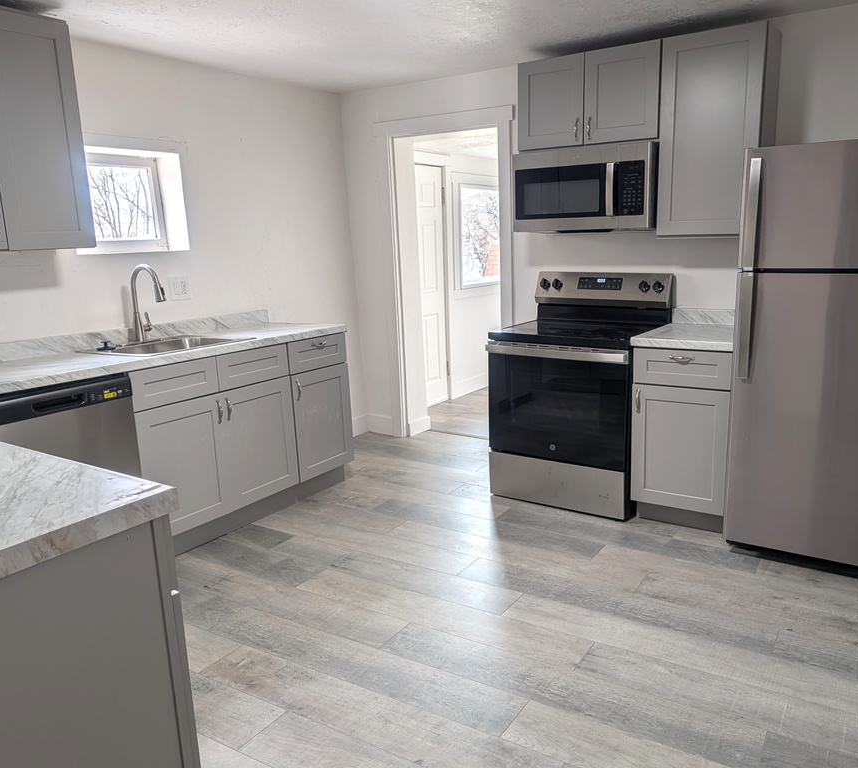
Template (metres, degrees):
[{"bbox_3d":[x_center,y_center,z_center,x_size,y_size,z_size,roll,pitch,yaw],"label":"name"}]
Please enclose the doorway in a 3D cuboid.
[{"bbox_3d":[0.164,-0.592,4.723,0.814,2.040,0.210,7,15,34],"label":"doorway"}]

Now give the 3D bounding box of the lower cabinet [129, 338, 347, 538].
[{"bbox_3d":[-1.112,0.238,3.823,0.625,0.880,1.350,7,15,36],"label":"lower cabinet"}]

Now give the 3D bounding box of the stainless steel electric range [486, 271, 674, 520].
[{"bbox_3d":[0.812,0.018,3.818,0.758,1.187,0.710,7,15,34],"label":"stainless steel electric range"}]

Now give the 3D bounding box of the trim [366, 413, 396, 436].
[{"bbox_3d":[-0.367,0.301,5.186,0.225,0.135,0.015,7,15,34],"label":"trim"}]

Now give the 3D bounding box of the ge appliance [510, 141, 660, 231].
[{"bbox_3d":[0.867,-1.022,3.759,0.757,0.412,0.385,7,15,34],"label":"ge appliance"}]

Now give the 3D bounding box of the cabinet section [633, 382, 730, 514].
[{"bbox_3d":[1.326,0.249,3.534,0.447,0.582,0.589,6,14,34],"label":"cabinet section"}]

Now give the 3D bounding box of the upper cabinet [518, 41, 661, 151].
[{"bbox_3d":[0.878,-1.456,3.685,0.754,0.450,0.324,7,15,34],"label":"upper cabinet"}]

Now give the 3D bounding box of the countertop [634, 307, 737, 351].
[{"bbox_3d":[1.329,-0.273,3.444,0.475,0.116,0.648,7,15,34],"label":"countertop"}]

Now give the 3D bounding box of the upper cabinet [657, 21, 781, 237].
[{"bbox_3d":[1.383,-1.175,3.393,0.453,0.910,0.324,7,15,34],"label":"upper cabinet"}]

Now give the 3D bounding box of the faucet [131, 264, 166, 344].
[{"bbox_3d":[-1.391,-0.404,3.600,0.250,0.403,0.100,7,15,36],"label":"faucet"}]

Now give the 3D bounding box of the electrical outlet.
[{"bbox_3d":[-1.358,-0.520,3.881,0.008,0.118,0.118,7,15,36],"label":"electrical outlet"}]

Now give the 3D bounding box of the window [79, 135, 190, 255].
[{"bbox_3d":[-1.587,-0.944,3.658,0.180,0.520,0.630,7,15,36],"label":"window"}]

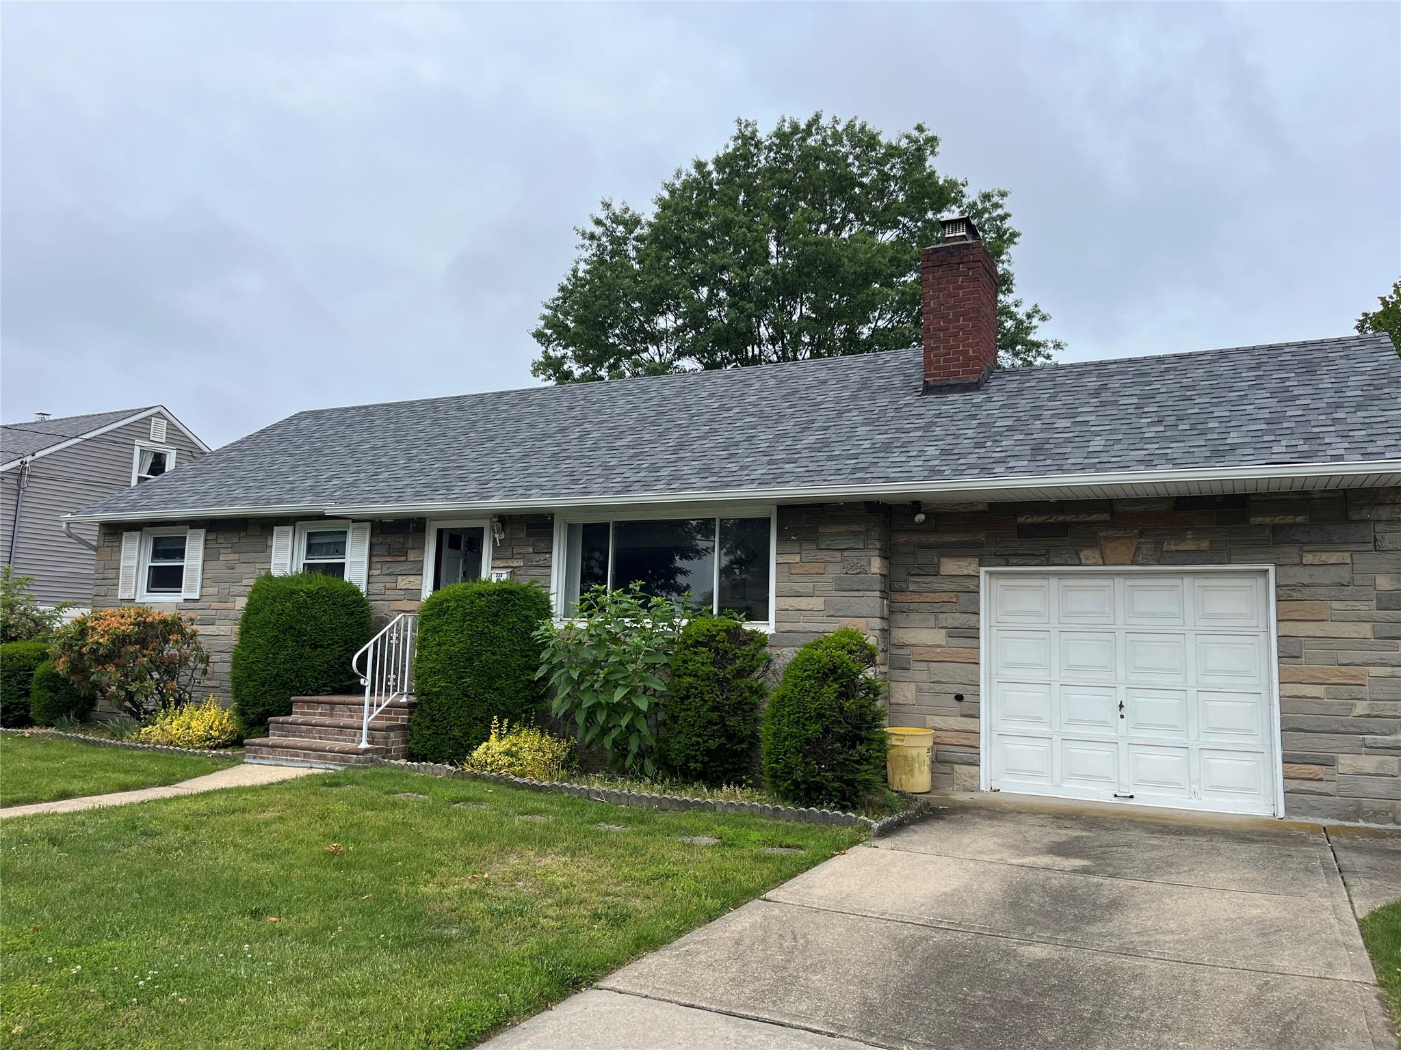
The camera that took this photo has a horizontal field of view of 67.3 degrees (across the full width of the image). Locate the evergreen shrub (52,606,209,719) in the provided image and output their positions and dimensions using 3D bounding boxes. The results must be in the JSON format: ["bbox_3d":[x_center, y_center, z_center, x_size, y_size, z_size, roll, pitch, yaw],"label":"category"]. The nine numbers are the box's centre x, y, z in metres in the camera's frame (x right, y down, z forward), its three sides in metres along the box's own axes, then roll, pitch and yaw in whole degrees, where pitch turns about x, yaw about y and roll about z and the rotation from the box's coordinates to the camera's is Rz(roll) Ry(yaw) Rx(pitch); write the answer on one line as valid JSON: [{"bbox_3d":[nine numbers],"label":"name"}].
[{"bbox_3d":[-7.716,1.913,14.232,1.850,1.580,1.500,-2,-7,26],"label":"evergreen shrub"}]

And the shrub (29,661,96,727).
[{"bbox_3d":[-8.993,2.373,14.915,0.820,0.910,0.820,-2,-7,28],"label":"shrub"}]

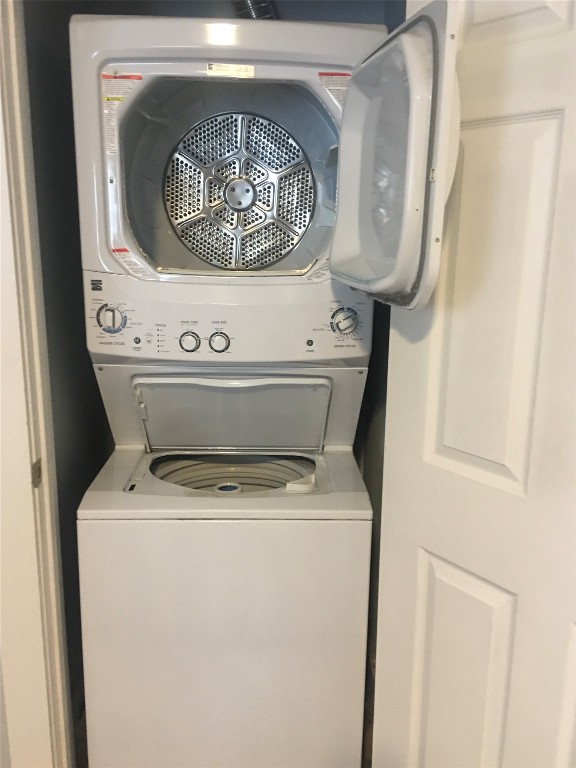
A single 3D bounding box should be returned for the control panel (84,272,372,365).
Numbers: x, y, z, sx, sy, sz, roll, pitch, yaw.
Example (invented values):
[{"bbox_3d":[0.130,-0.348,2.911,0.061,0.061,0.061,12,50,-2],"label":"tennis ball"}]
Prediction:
[{"bbox_3d":[-0.137,-0.152,1.530,0.680,0.215,0.100,1,12,-2],"label":"control panel"}]

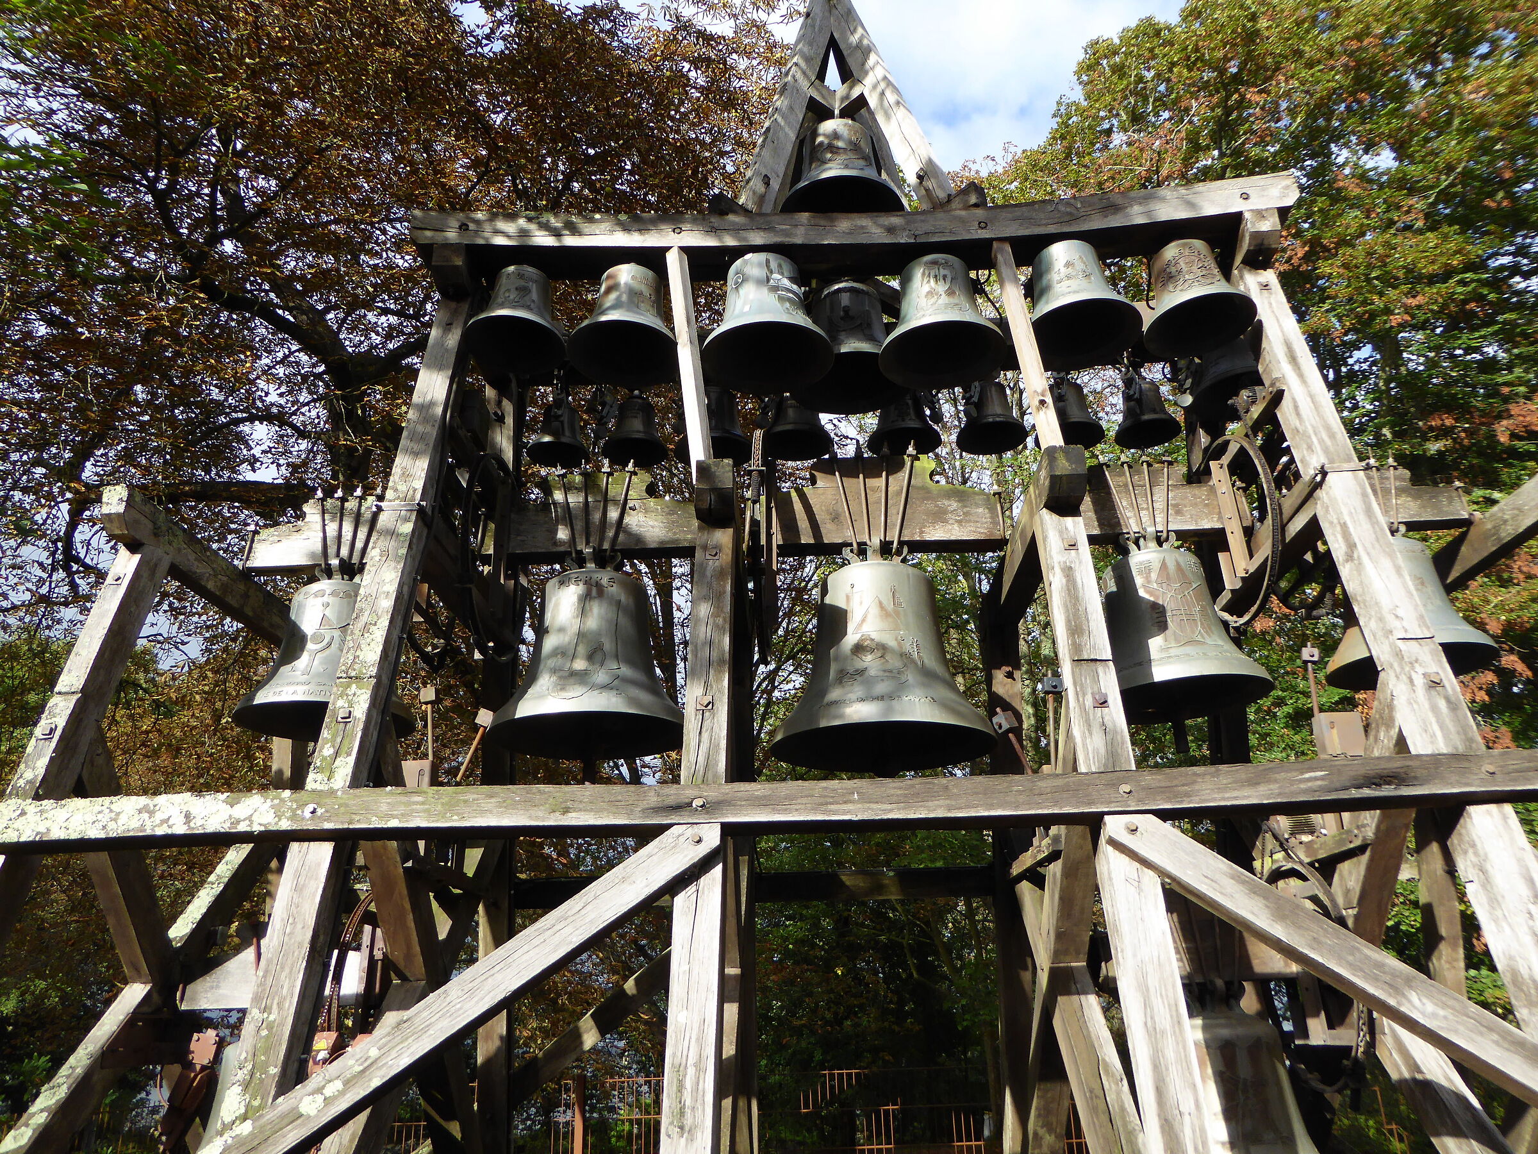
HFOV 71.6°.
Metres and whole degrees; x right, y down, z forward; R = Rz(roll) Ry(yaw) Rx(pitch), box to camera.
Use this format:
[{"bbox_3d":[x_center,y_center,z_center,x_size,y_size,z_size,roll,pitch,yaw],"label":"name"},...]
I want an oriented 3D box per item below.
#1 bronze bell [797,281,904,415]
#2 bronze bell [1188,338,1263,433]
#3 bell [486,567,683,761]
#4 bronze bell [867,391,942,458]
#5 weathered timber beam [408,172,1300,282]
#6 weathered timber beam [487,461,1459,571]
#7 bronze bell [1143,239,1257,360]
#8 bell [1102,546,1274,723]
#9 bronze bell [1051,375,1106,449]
[{"bbox_3d":[0.498,-1.401,6.396,0.684,0.575,0.684,-1,-22,1],"label":"bronze bell"},{"bbox_3d":[2.526,-1.179,5.771,0.522,0.470,0.522,-2,-22,1],"label":"bronze bell"},{"bbox_3d":[-0.853,0.390,5.209,0.978,0.807,0.978,-2,-22,2],"label":"bell"},{"bbox_3d":[0.752,-0.904,5.974,0.380,0.327,0.380,-2,-22,2],"label":"bronze bell"},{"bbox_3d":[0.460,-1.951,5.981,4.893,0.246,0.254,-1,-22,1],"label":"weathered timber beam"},{"bbox_3d":[1.029,-0.370,5.506,4.889,0.440,0.180,-2,-22,1],"label":"weathered timber beam"},{"bbox_3d":[2.276,-1.552,5.734,0.564,0.486,0.564,-2,-22,2],"label":"bronze bell"},{"bbox_3d":[1.942,0.255,5.221,0.829,0.717,0.829,-2,-22,1],"label":"bell"},{"bbox_3d":[1.745,-0.966,6.260,0.384,0.329,0.384,-2,-22,1],"label":"bronze bell"}]

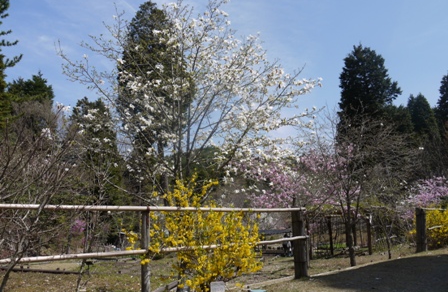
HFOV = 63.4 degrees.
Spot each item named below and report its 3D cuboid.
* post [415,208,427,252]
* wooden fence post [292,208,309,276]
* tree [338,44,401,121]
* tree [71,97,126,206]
[{"bbox_3d":[5.134,2.202,9.469,0.250,1.122,0.250,0,-9,0],"label":"post"},{"bbox_3d":[1.362,1.727,6.456,0.220,1.210,0.220,0,-9,0],"label":"wooden fence post"},{"bbox_3d":[14.641,-1.821,36.778,6.200,18.011,6.000,0,-9,0],"label":"tree"},{"bbox_3d":[-8.341,1.030,24.151,3.800,8.973,3.600,0,-9,0],"label":"tree"}]

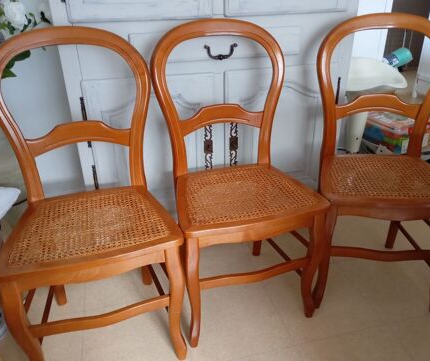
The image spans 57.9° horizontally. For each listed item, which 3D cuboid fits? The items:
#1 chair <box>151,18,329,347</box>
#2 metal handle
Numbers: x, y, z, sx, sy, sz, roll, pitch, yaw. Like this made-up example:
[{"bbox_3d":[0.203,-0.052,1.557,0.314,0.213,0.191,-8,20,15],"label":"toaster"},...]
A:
[{"bbox_3d":[0.074,0.003,1.257,0.455,0.936,0.466,-8,28,-16],"label":"chair"},{"bbox_3d":[0.025,-0.548,1.661,0.146,0.060,0.028,-9,29,-17],"label":"metal handle"}]

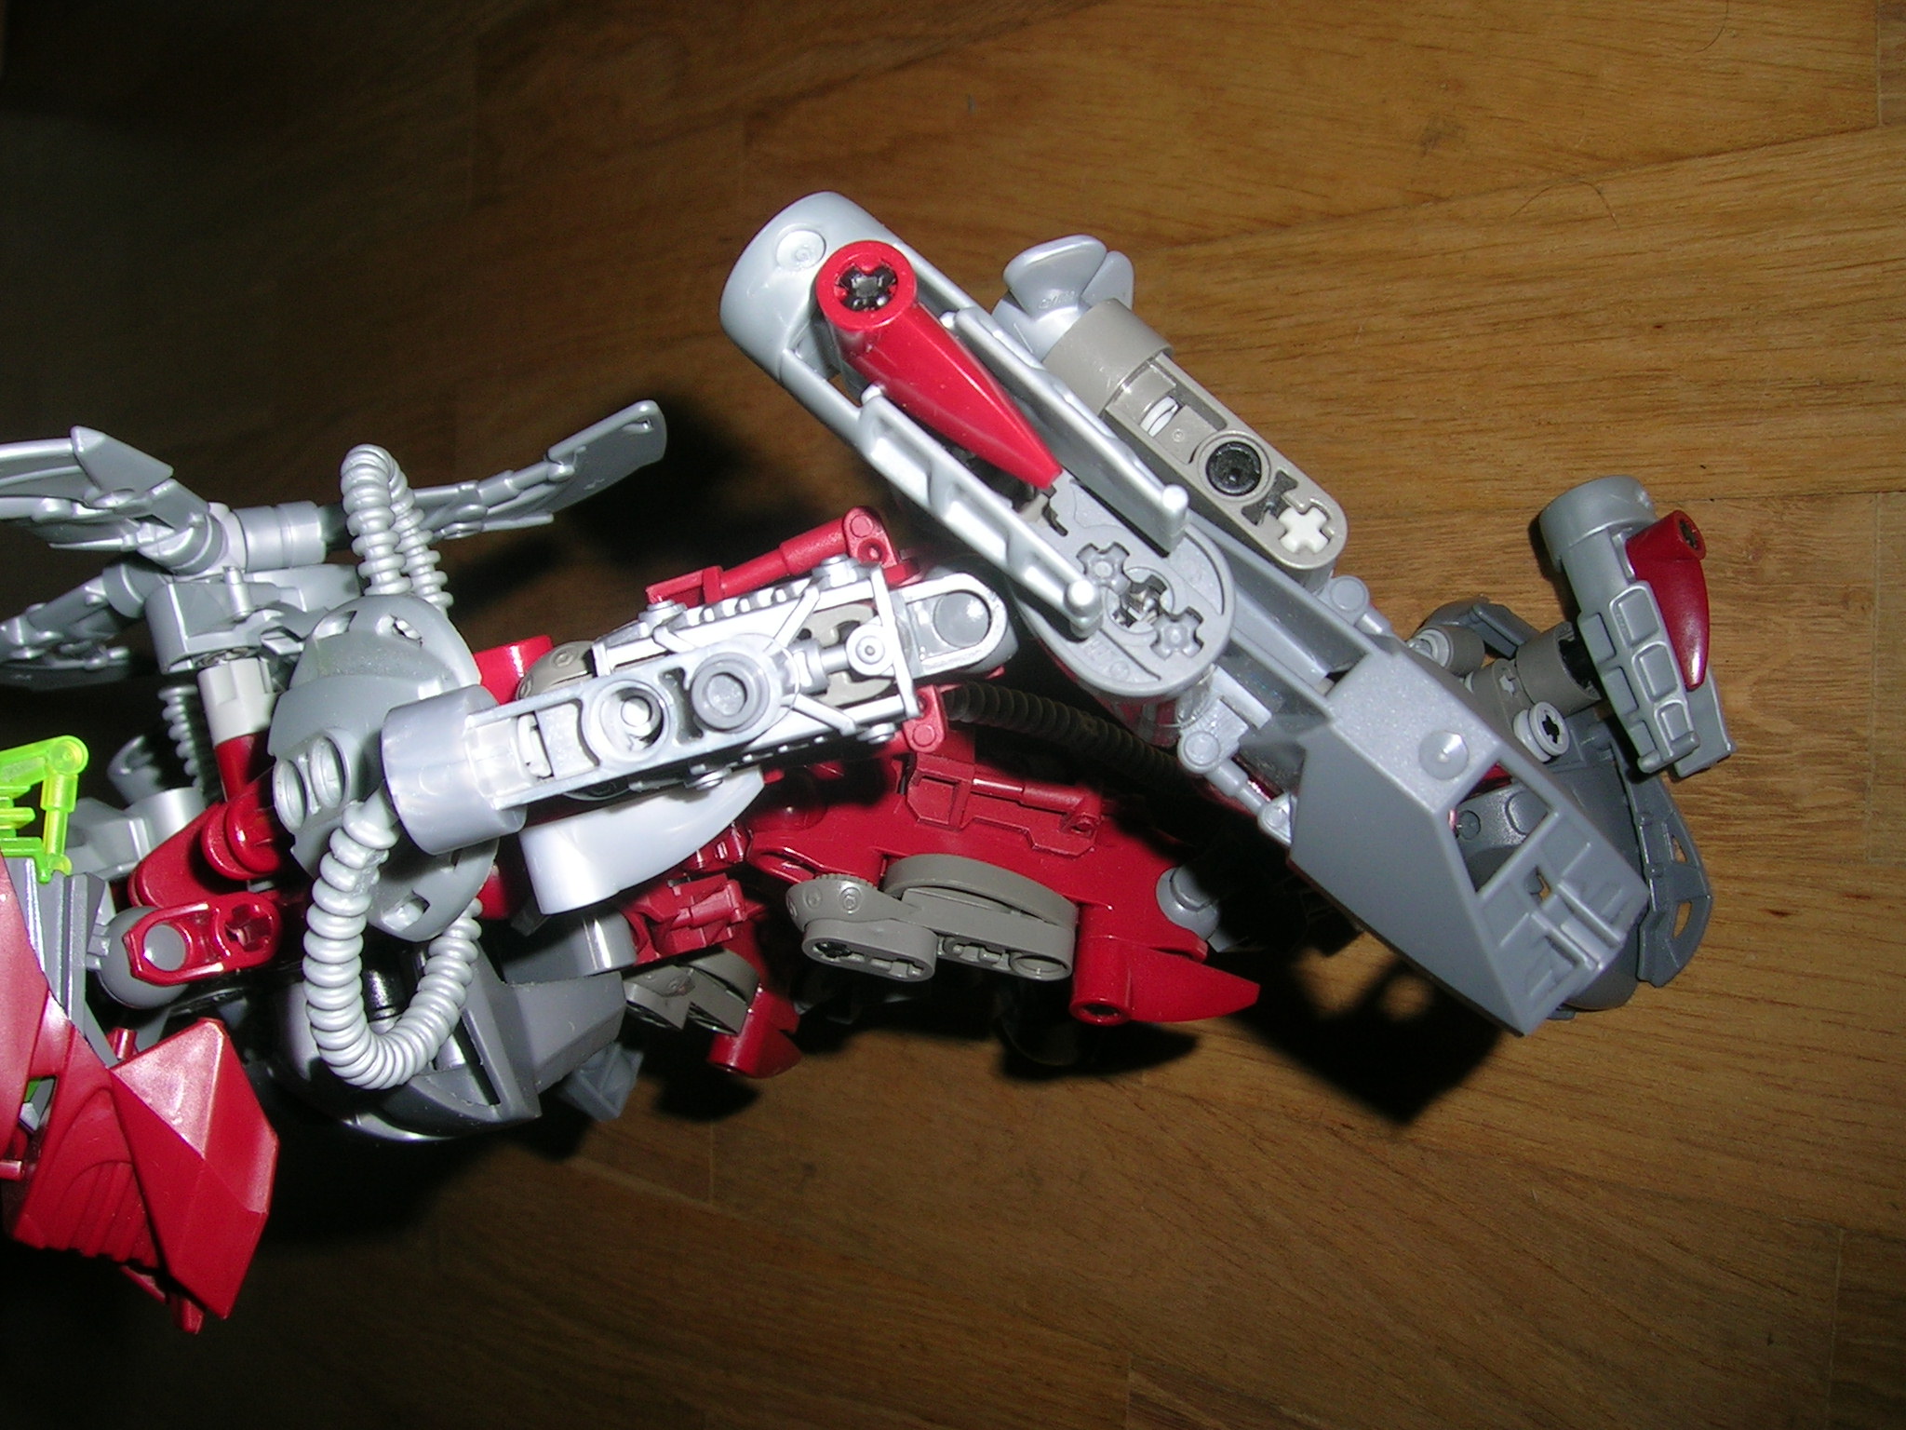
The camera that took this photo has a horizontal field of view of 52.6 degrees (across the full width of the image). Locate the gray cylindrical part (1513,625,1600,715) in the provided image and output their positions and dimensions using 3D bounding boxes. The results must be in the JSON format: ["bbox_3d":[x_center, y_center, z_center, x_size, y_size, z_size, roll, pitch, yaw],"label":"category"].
[{"bbox_3d":[0.083,-0.006,0.265,0.008,0.012,0.012,-31,70,38],"label":"gray cylindrical part"}]

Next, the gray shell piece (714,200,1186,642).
[{"bbox_3d":[0.000,-0.026,0.167,0.044,0.012,0.015,42,90,0],"label":"gray shell piece"}]

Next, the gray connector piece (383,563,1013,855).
[{"bbox_3d":[-0.018,-0.002,0.162,0.017,0.053,0.015,163,90,-75],"label":"gray connector piece"}]

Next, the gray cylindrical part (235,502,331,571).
[{"bbox_3d":[-0.081,-0.021,0.233,0.007,0.011,0.007,-6,90,61],"label":"gray cylindrical part"}]

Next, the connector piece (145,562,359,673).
[{"bbox_3d":[-0.083,-0.011,0.229,0.010,0.025,0.013,-30,69,58],"label":"connector piece"}]

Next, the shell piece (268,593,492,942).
[{"bbox_3d":[-0.053,0.006,0.174,0.032,0.013,0.032,-12,90,44],"label":"shell piece"}]

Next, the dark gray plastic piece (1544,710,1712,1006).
[{"bbox_3d":[0.091,0.020,0.268,0.027,0.018,0.041,-12,81,44],"label":"dark gray plastic piece"}]

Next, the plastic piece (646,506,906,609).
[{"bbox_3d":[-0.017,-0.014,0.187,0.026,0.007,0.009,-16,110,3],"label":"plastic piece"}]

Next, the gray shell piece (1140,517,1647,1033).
[{"bbox_3d":[0.042,0.003,0.195,0.062,0.023,0.019,43,164,13],"label":"gray shell piece"}]

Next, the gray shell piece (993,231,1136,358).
[{"bbox_3d":[0.010,-0.038,0.179,0.011,0.013,0.013,40,118,12],"label":"gray shell piece"}]

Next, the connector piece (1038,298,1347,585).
[{"bbox_3d":[0.022,-0.024,0.171,0.030,0.011,0.011,41,90,0],"label":"connector piece"}]

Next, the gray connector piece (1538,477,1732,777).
[{"bbox_3d":[0.091,-0.012,0.257,0.014,0.015,0.041,-19,93,26],"label":"gray connector piece"}]

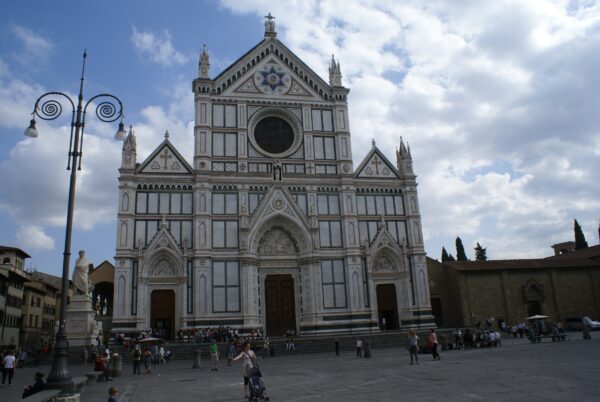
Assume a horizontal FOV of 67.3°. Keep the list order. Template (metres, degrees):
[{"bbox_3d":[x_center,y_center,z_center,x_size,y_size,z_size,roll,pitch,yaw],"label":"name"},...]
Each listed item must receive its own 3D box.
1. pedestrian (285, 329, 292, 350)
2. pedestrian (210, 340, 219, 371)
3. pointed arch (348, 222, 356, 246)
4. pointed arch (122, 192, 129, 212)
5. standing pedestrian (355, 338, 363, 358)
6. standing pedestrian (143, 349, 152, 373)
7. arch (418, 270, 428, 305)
[{"bbox_3d":[-1.110,13.732,44.686,0.600,1.950,0.450,1,-16,-12],"label":"pedestrian"},{"bbox_3d":[-5.274,9.492,27.653,0.550,1.740,0.360,1,-17,-12],"label":"pedestrian"},{"bbox_3d":[6.702,4.173,57.865,0.860,3.150,0.300,1,-16,-12],"label":"pointed arch"},{"bbox_3d":[-22.187,0.153,57.540,0.754,2.585,0.150,1,-16,-12],"label":"pointed arch"},{"bbox_3d":[4.822,12.191,37.545,0.520,1.680,0.350,1,-17,-12],"label":"standing pedestrian"},{"bbox_3d":[-9.892,10.463,29.539,0.520,1.640,0.360,1,-17,-12],"label":"standing pedestrian"},{"bbox_3d":[15.853,11.104,57.856,0.970,4.500,0.300,1,-16,-12],"label":"arch"}]

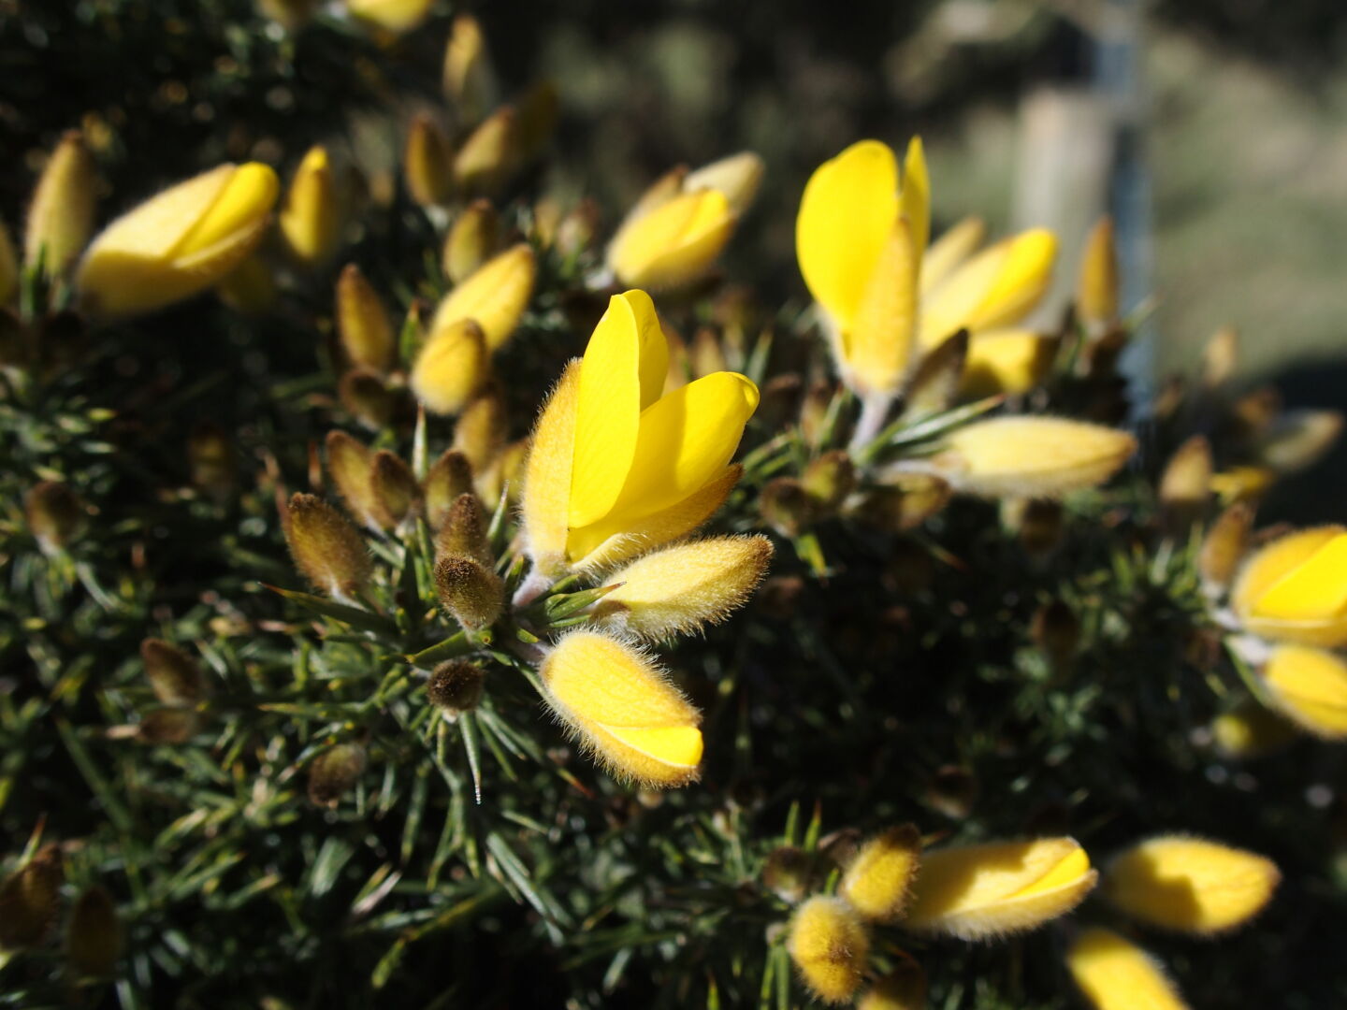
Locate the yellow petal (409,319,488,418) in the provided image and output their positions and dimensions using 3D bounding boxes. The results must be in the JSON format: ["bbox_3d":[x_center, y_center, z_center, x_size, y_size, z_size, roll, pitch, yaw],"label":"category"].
[{"bbox_3d":[-0.022,-0.013,0.157,0.006,0.010,0.006,25,26,-9],"label":"yellow petal"}]

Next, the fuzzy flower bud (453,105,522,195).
[{"bbox_3d":[-0.018,-0.035,0.160,0.005,0.009,0.005,32,12,0],"label":"fuzzy flower bud"}]

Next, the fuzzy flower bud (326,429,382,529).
[{"bbox_3d":[-0.025,-0.002,0.128,0.004,0.008,0.004,-25,3,0],"label":"fuzzy flower bud"}]

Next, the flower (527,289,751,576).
[{"bbox_3d":[-0.002,-0.005,0.120,0.010,0.020,0.012,15,20,-41],"label":"flower"}]

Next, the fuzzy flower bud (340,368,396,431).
[{"bbox_3d":[-0.027,-0.009,0.143,0.004,0.006,0.004,-33,44,-7],"label":"fuzzy flower bud"}]

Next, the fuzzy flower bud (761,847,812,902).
[{"bbox_3d":[0.009,0.029,0.130,0.004,0.005,0.004,-6,21,0],"label":"fuzzy flower bud"}]

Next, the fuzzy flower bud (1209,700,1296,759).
[{"bbox_3d":[0.053,0.021,0.150,0.007,0.005,0.005,-3,0,16],"label":"fuzzy flower bud"}]

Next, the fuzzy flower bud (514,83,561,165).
[{"bbox_3d":[-0.015,-0.042,0.178,0.004,0.009,0.004,18,0,0],"label":"fuzzy flower bud"}]

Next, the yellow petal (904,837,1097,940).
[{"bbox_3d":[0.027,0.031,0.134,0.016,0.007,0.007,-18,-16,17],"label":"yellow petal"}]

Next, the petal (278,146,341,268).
[{"bbox_3d":[-0.034,-0.028,0.155,0.005,0.011,0.005,3,3,0],"label":"petal"}]

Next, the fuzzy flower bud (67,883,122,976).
[{"bbox_3d":[-0.049,0.036,0.138,0.005,0.008,0.004,0,14,0],"label":"fuzzy flower bud"}]

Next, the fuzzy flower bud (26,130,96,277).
[{"bbox_3d":[-0.054,-0.027,0.145,0.005,0.013,0.005,15,3,0],"label":"fuzzy flower bud"}]

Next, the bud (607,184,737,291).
[{"bbox_3d":[0.000,-0.024,0.148,0.013,0.007,0.006,-37,0,6],"label":"bud"}]

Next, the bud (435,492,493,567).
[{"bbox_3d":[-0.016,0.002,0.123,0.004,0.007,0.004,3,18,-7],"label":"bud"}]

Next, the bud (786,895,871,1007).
[{"bbox_3d":[0.011,0.031,0.115,0.005,0.007,0.011,-12,9,-16],"label":"bud"}]

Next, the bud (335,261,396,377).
[{"bbox_3d":[-0.026,-0.016,0.137,0.004,0.009,0.004,-12,12,0],"label":"bud"}]

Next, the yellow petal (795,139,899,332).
[{"bbox_3d":[0.014,-0.022,0.132,0.008,0.016,0.004,1,6,11],"label":"yellow petal"}]

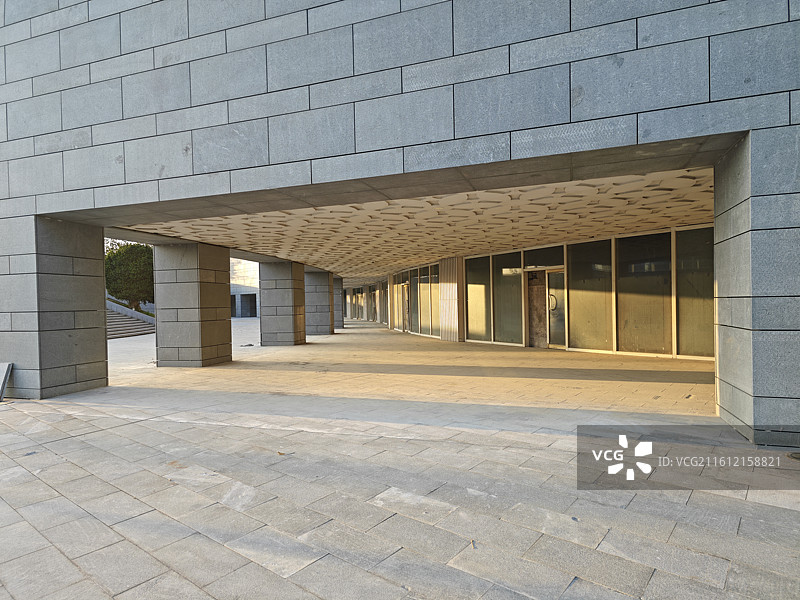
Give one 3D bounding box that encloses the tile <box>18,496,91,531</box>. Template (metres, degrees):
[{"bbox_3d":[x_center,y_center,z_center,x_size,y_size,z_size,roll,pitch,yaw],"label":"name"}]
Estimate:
[{"bbox_3d":[-2.467,1.529,3.778,0.597,0.040,0.301,-1,1,39],"label":"tile"}]

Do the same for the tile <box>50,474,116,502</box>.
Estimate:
[{"bbox_3d":[-2.507,1.525,4.248,0.589,0.040,0.307,-1,1,39],"label":"tile"}]

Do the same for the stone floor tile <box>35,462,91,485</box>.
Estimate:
[{"bbox_3d":[-2.934,1.531,4.616,0.583,0.040,0.318,-1,1,39],"label":"stone floor tile"}]

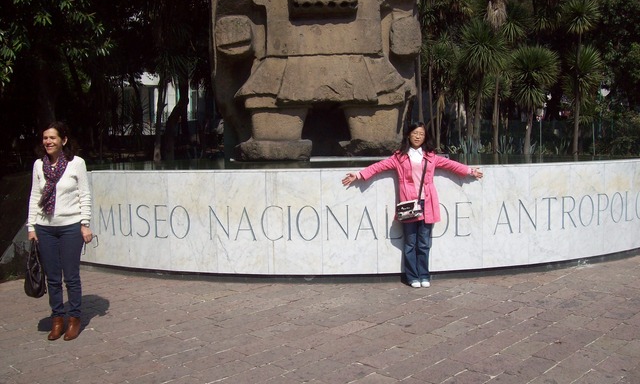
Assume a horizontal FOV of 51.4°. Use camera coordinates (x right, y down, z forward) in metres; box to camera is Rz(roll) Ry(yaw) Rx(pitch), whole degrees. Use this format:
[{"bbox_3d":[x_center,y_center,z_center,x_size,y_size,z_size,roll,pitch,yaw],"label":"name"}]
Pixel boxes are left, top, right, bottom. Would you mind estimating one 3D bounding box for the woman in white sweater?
[{"bbox_3d":[-1.972,0.298,4.958,0.460,1.610,0.320,0,4,9],"label":"woman in white sweater"}]

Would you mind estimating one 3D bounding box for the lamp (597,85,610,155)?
[{"bbox_3d":[10.586,-2.632,24.901,0.500,2.606,0.400,-1,4,0],"label":"lamp"}]

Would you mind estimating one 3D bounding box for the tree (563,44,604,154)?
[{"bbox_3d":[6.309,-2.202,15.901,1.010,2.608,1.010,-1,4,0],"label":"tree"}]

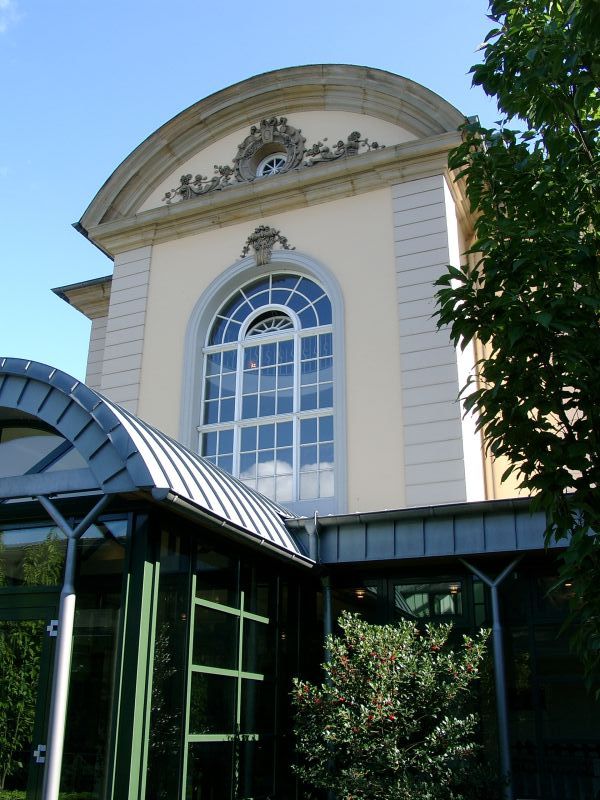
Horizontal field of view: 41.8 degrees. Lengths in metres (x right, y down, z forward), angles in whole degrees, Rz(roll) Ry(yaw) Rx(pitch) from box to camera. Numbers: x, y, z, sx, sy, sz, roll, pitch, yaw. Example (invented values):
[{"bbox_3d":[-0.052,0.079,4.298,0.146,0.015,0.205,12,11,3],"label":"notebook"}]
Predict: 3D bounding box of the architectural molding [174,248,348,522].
[{"bbox_3d":[-0.886,-0.461,18.480,4.238,6.847,0.344,-8,-22,22],"label":"architectural molding"}]

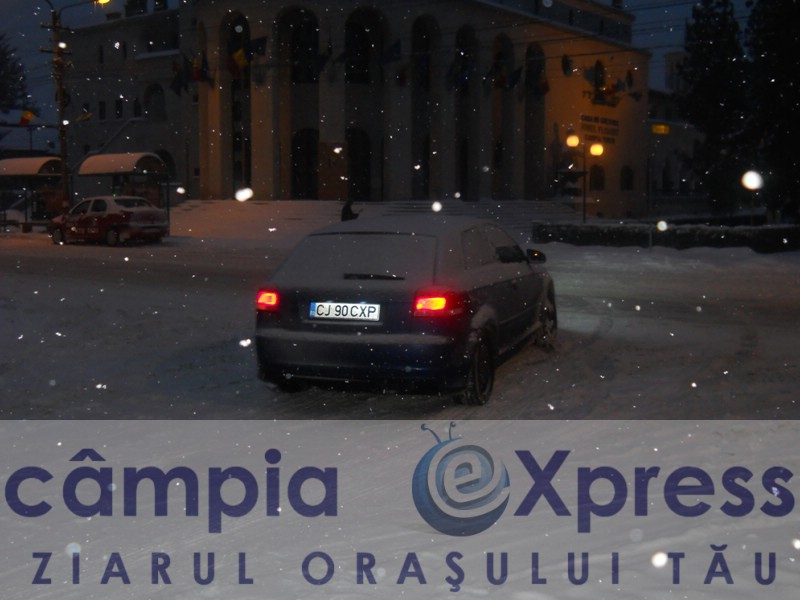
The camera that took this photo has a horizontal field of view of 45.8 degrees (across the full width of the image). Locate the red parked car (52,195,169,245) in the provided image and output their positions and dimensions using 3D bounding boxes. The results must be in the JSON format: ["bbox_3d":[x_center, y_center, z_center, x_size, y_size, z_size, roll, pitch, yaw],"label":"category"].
[{"bbox_3d":[-9.137,-2.488,29.531,4.250,1.530,1.740,4,7,34],"label":"red parked car"}]

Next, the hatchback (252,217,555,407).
[{"bbox_3d":[0.304,-0.072,8.656,1.790,1.420,4.210,2,6,20],"label":"hatchback"}]

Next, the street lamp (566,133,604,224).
[{"bbox_3d":[8.118,-5.123,41.692,1.600,4.260,0.500,1,6,11],"label":"street lamp"}]

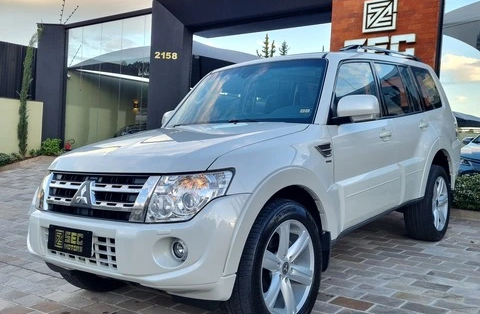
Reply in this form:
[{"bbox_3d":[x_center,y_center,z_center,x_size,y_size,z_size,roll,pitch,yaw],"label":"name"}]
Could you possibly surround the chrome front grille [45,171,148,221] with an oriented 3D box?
[{"bbox_3d":[-0.840,0.210,2.651,0.930,0.240,0.130,0,3,38],"label":"chrome front grille"}]

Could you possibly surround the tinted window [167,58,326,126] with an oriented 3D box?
[{"bbox_3d":[0.048,-0.492,3.770,1.410,0.660,0.160,0,-40,38],"label":"tinted window"}]

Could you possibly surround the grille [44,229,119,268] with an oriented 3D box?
[{"bbox_3d":[-0.888,0.476,2.592,0.660,0.185,0.080,0,3,38],"label":"grille"}]

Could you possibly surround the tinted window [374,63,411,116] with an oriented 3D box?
[{"bbox_3d":[1.382,-0.591,4.279,0.080,0.480,0.680,-20,-9,37],"label":"tinted window"}]

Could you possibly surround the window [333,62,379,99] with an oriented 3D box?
[{"bbox_3d":[0.883,-0.517,3.631,0.080,0.470,0.860,-20,-9,37],"label":"window"}]

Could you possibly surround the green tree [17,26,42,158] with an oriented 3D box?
[{"bbox_3d":[-6.350,-1.976,14.500,0.680,3.900,0.650,2,4,-30],"label":"green tree"}]

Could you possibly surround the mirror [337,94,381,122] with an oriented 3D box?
[{"bbox_3d":[0.826,-0.329,3.286,0.265,0.185,0.150,0,3,38],"label":"mirror"}]

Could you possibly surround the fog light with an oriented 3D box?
[{"bbox_3d":[-0.287,0.450,2.319,0.105,0.108,0.080,0,3,33],"label":"fog light"}]

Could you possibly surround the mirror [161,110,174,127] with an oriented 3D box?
[{"bbox_3d":[-0.594,-0.331,4.409,0.260,0.185,0.150,0,3,38],"label":"mirror"}]

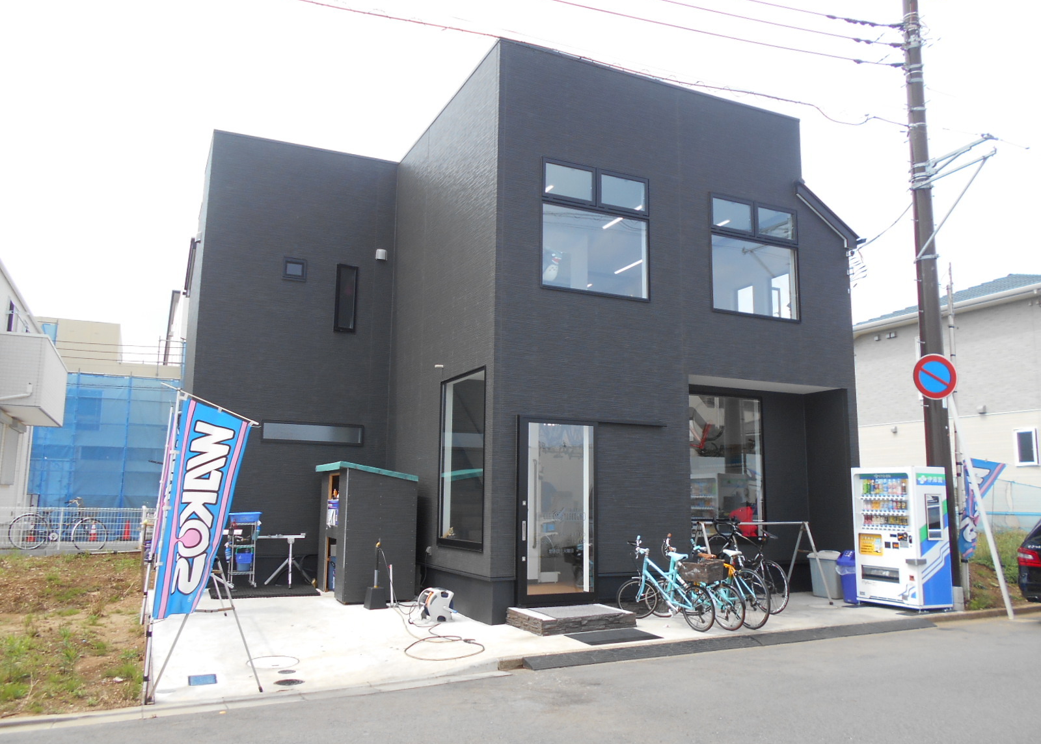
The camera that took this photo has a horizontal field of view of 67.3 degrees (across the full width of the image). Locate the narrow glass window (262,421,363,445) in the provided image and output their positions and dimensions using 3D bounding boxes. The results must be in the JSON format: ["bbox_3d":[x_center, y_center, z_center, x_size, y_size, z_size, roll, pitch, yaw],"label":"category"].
[{"bbox_3d":[-3.406,1.016,12.885,1.657,0.351,0.120,5,-9,-25],"label":"narrow glass window"}]

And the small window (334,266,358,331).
[{"bbox_3d":[-2.980,-1.259,13.382,0.370,1.170,0.100,5,-9,-25],"label":"small window"}]

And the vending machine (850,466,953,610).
[{"bbox_3d":[5.231,2.271,10.784,0.658,1.876,0.989,5,-9,-27],"label":"vending machine"}]

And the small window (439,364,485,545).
[{"bbox_3d":[-0.761,1.153,10.219,0.120,2.247,1.632,5,-9,-25],"label":"small window"}]

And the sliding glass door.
[{"bbox_3d":[0.485,1.678,9.592,1.000,2.130,0.070,5,-9,-25],"label":"sliding glass door"}]

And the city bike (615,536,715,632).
[{"bbox_3d":[1.730,2.457,9.098,0.500,0.960,1.454,6,-10,-34],"label":"city bike"}]

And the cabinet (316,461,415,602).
[{"bbox_3d":[-2.337,2.317,11.592,1.100,1.910,1.840,5,-9,-25],"label":"cabinet"}]

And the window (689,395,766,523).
[{"bbox_3d":[2.989,1.445,11.762,1.632,2.242,0.120,5,-9,-25],"label":"window"}]

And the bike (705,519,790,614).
[{"bbox_3d":[2.999,2.542,10.393,0.450,0.970,1.620,5,5,-29],"label":"bike"}]

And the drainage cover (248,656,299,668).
[{"bbox_3d":[-2.397,2.801,7.553,0.500,0.020,0.500,5,-9,-25],"label":"drainage cover"}]

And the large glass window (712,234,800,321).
[{"bbox_3d":[3.476,-1.374,11.511,1.640,1.120,0.100,5,-9,-25],"label":"large glass window"}]

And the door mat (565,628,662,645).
[{"bbox_3d":[1.002,2.851,8.456,0.900,0.020,0.620,5,-9,-25],"label":"door mat"}]

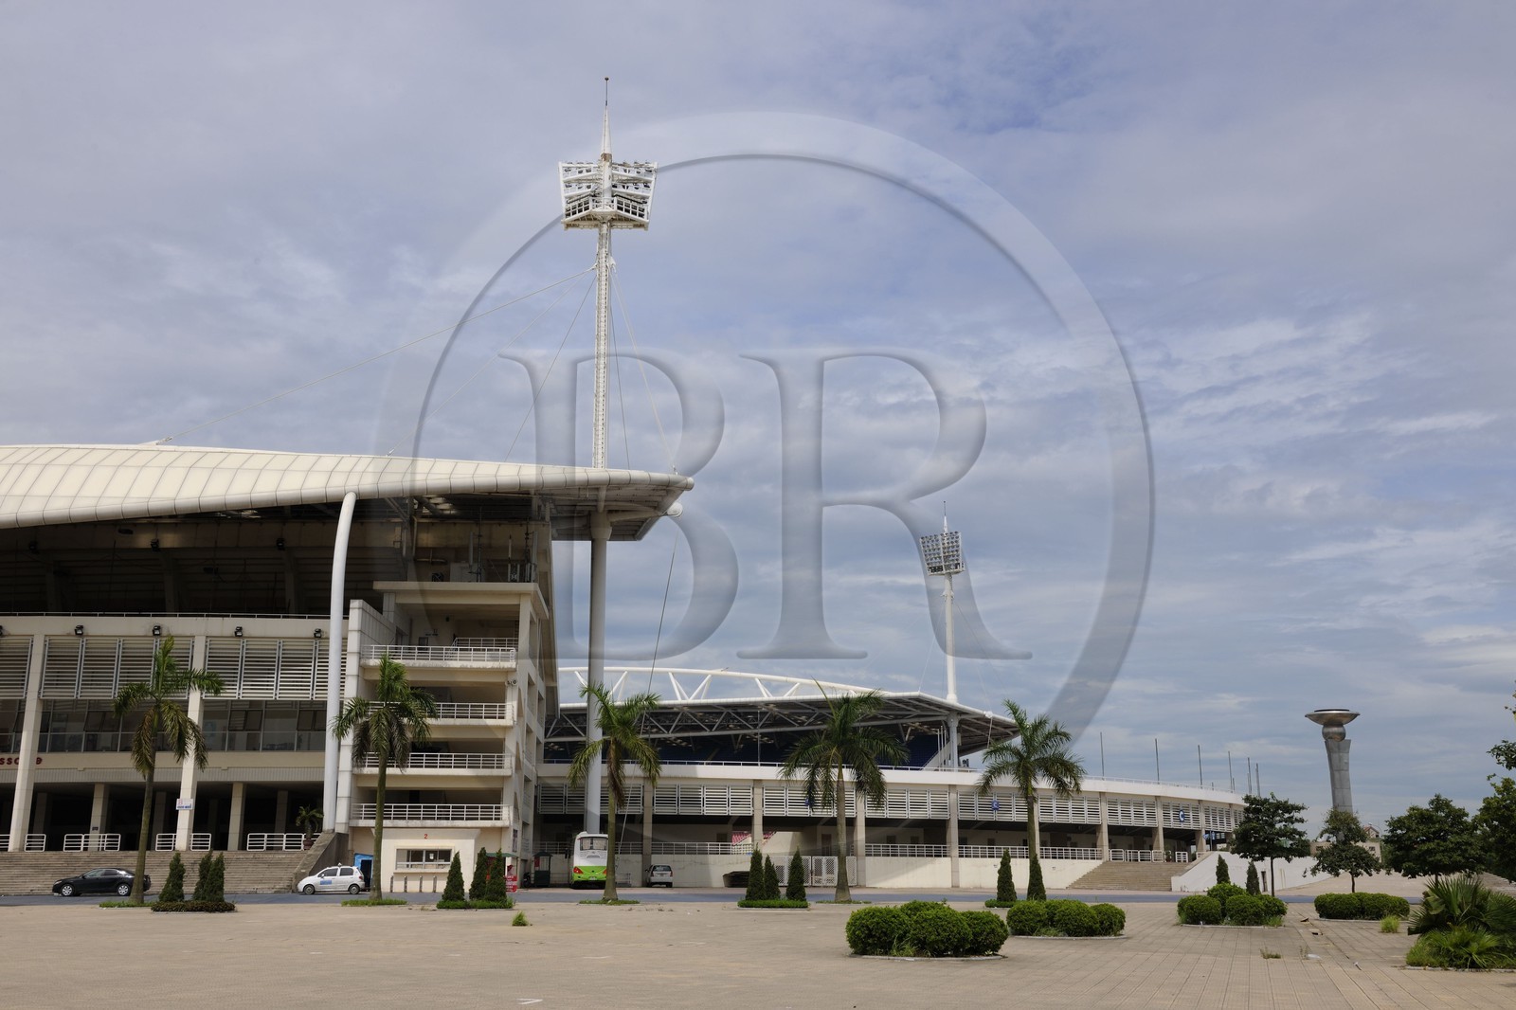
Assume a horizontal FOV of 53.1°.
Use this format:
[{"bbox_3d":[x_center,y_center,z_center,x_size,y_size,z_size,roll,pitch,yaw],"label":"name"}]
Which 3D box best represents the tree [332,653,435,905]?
[{"bbox_3d":[-16.408,11.837,66.436,4.600,10.748,4.600,0,-13,0],"label":"tree"}]

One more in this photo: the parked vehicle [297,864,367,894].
[{"bbox_3d":[-22.732,20.042,81.085,3.500,1.490,1.500,1,-14,-4],"label":"parked vehicle"}]

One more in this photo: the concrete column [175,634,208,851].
[{"bbox_3d":[-33.416,14.024,89.981,0.720,12.715,0.750,1,-14,-3],"label":"concrete column"}]

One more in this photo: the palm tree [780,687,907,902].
[{"bbox_3d":[3.658,12.546,66.057,5.300,9.193,5.000,0,-13,0],"label":"palm tree"}]

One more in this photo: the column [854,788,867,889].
[{"bbox_3d":[7.307,23.255,106.817,0.700,7.104,0.850,3,-14,-12],"label":"column"}]

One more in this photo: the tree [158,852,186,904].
[{"bbox_3d":[-19.297,12.415,50.028,0.860,1.850,0.860,0,-14,0],"label":"tree"}]

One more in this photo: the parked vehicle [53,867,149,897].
[{"bbox_3d":[-34.153,19.601,79.004,4.820,1.470,1.820,1,-14,-6],"label":"parked vehicle"}]

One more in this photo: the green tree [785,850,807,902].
[{"bbox_3d":[1.433,13.917,56.768,0.780,2.153,0.780,0,-14,0],"label":"green tree"}]

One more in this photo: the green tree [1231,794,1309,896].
[{"bbox_3d":[21.475,14.344,63.609,3.330,4.468,3.200,0,-13,0],"label":"green tree"}]

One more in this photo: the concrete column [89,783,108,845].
[{"bbox_3d":[-44.280,21.044,101.689,0.650,4.450,0.720,1,-14,-3],"label":"concrete column"}]

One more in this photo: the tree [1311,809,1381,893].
[{"bbox_3d":[24.935,14.891,63.987,2.800,3.919,2.800,0,-14,0],"label":"tree"}]

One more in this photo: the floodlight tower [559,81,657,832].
[{"bbox_3d":[-10.887,-3.246,106.219,7.100,58.410,3.200,0,-13,0],"label":"floodlight tower"}]

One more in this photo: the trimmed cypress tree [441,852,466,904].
[{"bbox_3d":[-11.328,14.012,56.743,0.850,1.958,0.850,0,-14,0],"label":"trimmed cypress tree"}]

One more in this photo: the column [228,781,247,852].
[{"bbox_3d":[-33.440,20.124,97.475,0.650,4.628,0.680,1,-14,-3],"label":"column"}]

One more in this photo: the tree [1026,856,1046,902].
[{"bbox_3d":[9.976,13.522,54.416,0.760,1.750,0.760,0,-14,0],"label":"tree"}]

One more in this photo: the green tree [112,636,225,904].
[{"bbox_3d":[-22.991,10.185,58.181,4.150,10.150,4.100,0,-14,0],"label":"green tree"}]

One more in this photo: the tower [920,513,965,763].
[{"bbox_3d":[30.281,28.631,238.587,7.200,57.267,3.200,-8,-15,29],"label":"tower"}]

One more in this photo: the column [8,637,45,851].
[{"bbox_3d":[-44.443,14.490,92.401,0.680,12.850,0.780,1,-14,-3],"label":"column"}]

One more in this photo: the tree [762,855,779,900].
[{"bbox_3d":[0.562,14.299,57.724,0.720,1.947,0.720,0,-13,0],"label":"tree"}]

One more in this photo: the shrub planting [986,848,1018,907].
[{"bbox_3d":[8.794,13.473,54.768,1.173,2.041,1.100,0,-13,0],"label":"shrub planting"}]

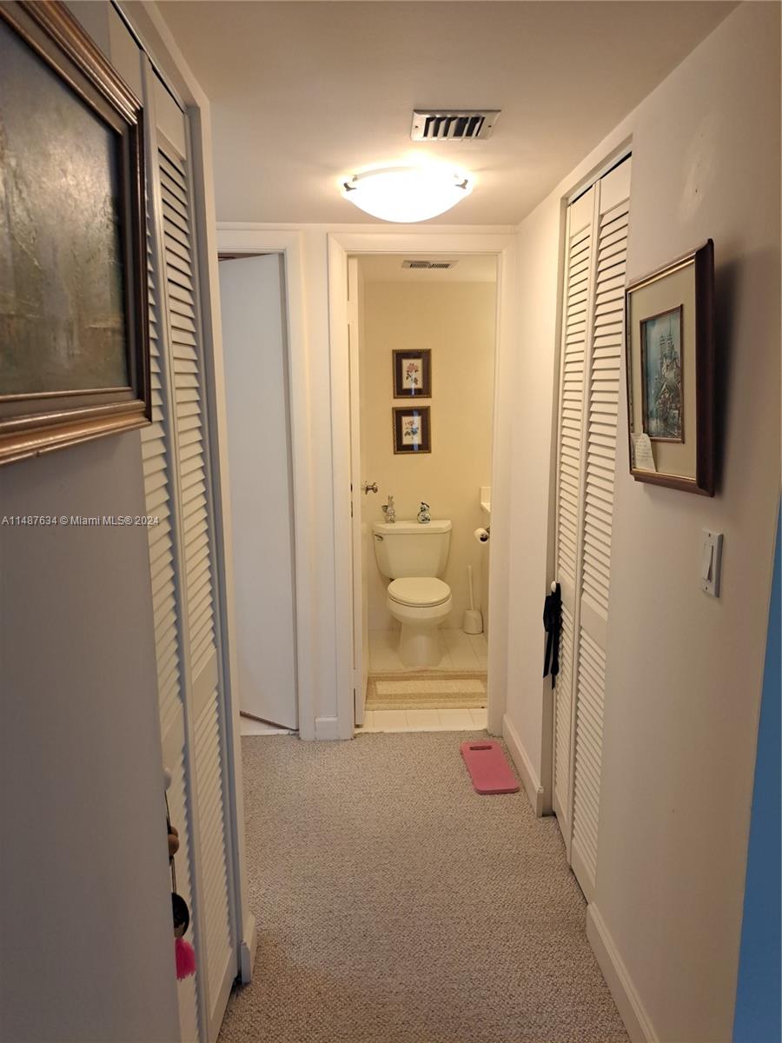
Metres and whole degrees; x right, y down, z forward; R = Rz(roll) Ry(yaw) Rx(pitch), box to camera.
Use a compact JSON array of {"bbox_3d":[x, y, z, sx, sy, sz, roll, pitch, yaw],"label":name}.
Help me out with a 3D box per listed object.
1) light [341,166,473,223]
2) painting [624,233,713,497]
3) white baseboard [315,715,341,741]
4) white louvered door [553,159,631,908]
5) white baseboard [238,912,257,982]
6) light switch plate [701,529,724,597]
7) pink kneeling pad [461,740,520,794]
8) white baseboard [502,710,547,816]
[{"bbox_3d":[0.050,-0.973,2.183,0.397,0.133,0.397,-1,10,-3],"label":"light"},{"bbox_3d":[0.548,-0.290,1.462,0.024,0.449,0.369,-4,8,-2],"label":"painting"},{"bbox_3d":[-0.284,0.908,3.178,0.099,0.102,0.017,-1,10,-3],"label":"white baseboard"},{"bbox_3d":[0.586,0.084,2.139,0.045,2.048,0.591,-1,10,-3],"label":"white louvered door"},{"bbox_3d":[-0.376,1.133,1.933,0.018,0.109,0.139,-1,10,-3],"label":"white baseboard"},{"bbox_3d":[0.583,0.079,1.321,0.009,0.113,0.067,-1,10,-3],"label":"light switch plate"},{"bbox_3d":[0.394,0.991,2.928,0.171,0.021,0.385,-1,10,-3],"label":"pink kneeling pad"},{"bbox_3d":[0.523,0.957,2.882,0.018,0.102,0.597,-1,10,-3],"label":"white baseboard"}]

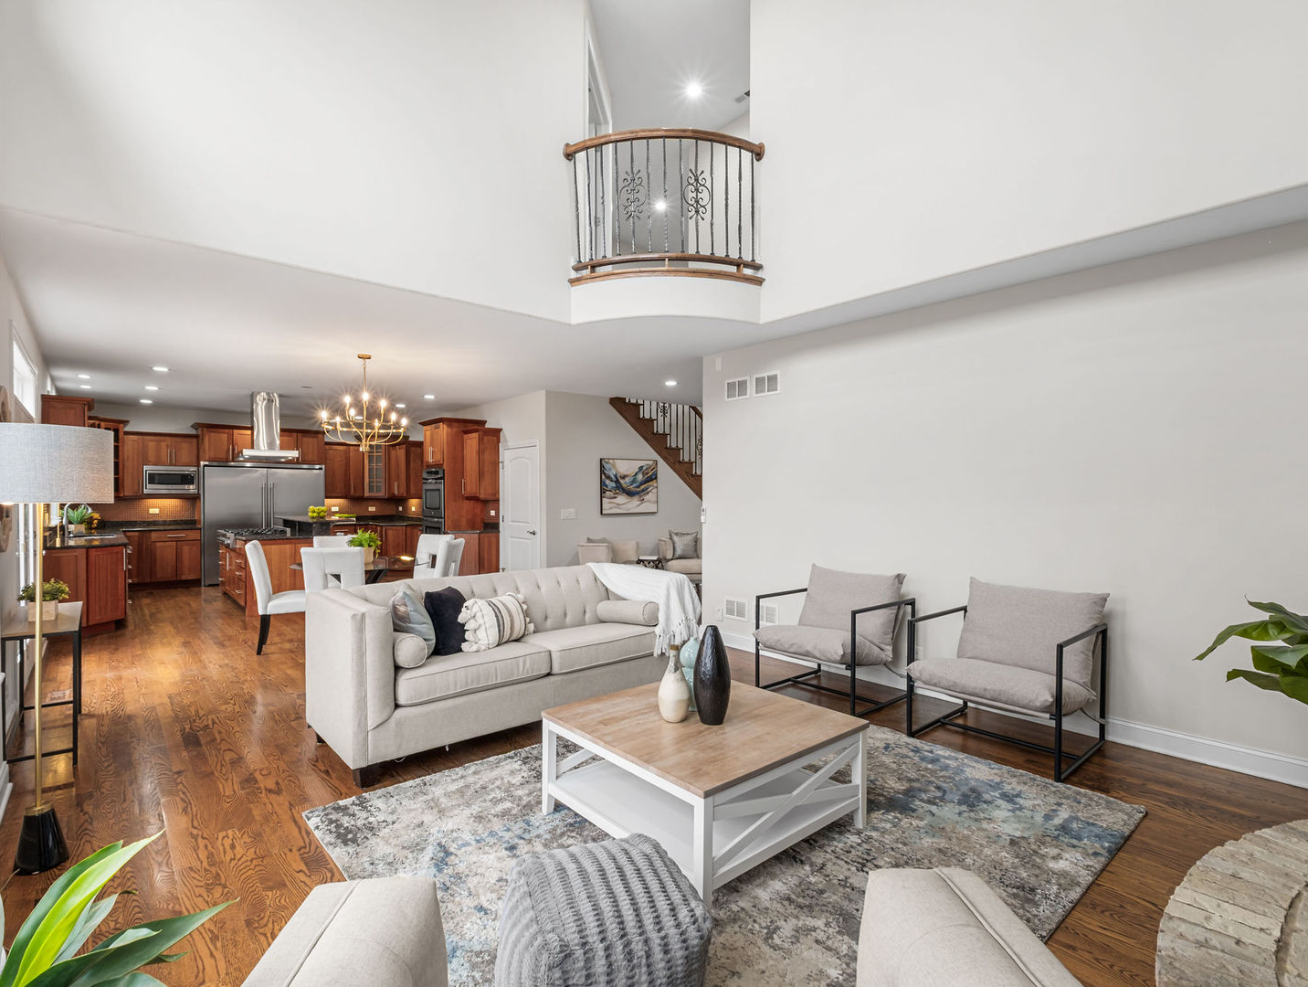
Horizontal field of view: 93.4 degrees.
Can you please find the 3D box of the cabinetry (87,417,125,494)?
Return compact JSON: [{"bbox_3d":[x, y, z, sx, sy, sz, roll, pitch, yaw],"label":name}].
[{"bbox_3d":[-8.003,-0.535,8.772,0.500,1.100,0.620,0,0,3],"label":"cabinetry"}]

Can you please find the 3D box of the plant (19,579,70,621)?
[{"bbox_3d":[-3.485,0.600,3.530,0.220,0.235,0.200,0,0,-42],"label":"plant"}]

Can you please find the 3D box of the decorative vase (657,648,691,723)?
[{"bbox_3d":[0.090,0.829,2.700,0.135,0.322,0.135,0,0,0],"label":"decorative vase"}]

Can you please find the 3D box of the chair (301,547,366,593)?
[{"bbox_3d":[-2.693,0.942,5.351,0.470,0.995,0.620,0,0,-12],"label":"chair"}]

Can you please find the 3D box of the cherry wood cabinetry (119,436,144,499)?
[{"bbox_3d":[-7.919,-0.415,9.347,0.264,0.934,0.330,0,0,-42],"label":"cherry wood cabinetry"}]

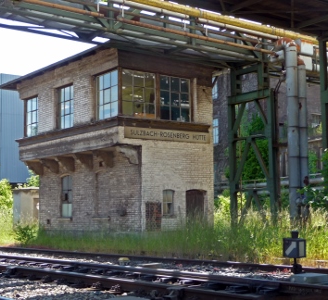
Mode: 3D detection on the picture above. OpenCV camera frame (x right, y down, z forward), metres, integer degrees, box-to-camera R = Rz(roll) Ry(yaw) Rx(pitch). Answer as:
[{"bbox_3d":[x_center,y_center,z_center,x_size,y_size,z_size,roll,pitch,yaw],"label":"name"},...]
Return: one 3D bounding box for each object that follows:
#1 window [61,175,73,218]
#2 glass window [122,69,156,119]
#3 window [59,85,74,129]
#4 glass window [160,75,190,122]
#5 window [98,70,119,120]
[{"bbox_3d":[-4.185,2.021,27.588,0.150,1.878,1.172,3,-7,-35],"label":"window"},{"bbox_3d":[-0.882,-1.996,22.996,1.473,1.716,0.150,3,-7,-35],"label":"glass window"},{"bbox_3d":[-3.935,-1.747,25.942,0.150,1.754,1.569,3,-7,-35],"label":"window"},{"bbox_3d":[0.459,-1.930,23.954,1.467,1.707,0.150,3,-7,-35],"label":"glass window"},{"bbox_3d":[-2.092,-2.000,23.325,0.150,1.745,1.585,3,-7,-35],"label":"window"}]

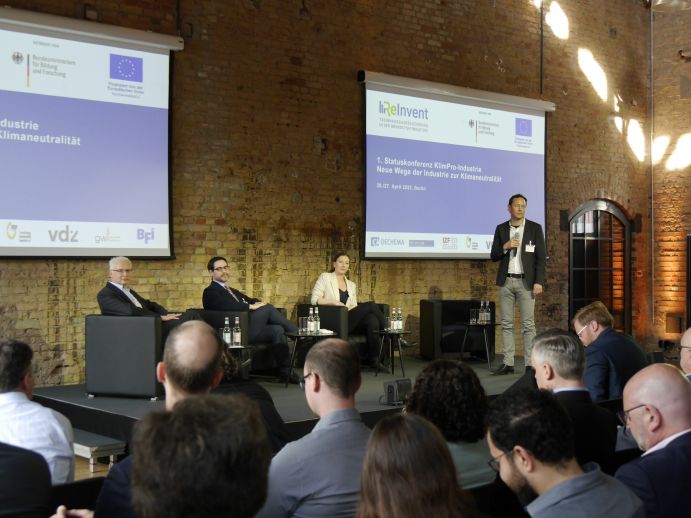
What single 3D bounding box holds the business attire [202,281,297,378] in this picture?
[{"bbox_3d":[-0.850,0.635,9.710,0.980,0.880,0.580,0,0,30],"label":"business attire"}]

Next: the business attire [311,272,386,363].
[{"bbox_3d":[0.133,0.622,10.988,0.560,0.940,0.800,0,0,-43],"label":"business attire"}]

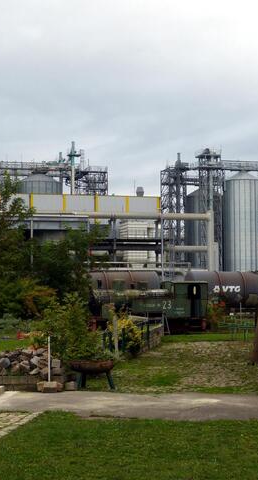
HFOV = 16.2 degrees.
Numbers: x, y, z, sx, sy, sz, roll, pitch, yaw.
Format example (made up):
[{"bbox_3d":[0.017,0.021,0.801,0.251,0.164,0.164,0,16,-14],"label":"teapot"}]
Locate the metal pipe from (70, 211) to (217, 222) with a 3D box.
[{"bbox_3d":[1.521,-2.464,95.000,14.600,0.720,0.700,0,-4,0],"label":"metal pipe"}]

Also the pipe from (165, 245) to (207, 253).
[{"bbox_3d":[6.093,0.901,96.000,4.500,0.620,0.620,0,-4,0],"label":"pipe"}]

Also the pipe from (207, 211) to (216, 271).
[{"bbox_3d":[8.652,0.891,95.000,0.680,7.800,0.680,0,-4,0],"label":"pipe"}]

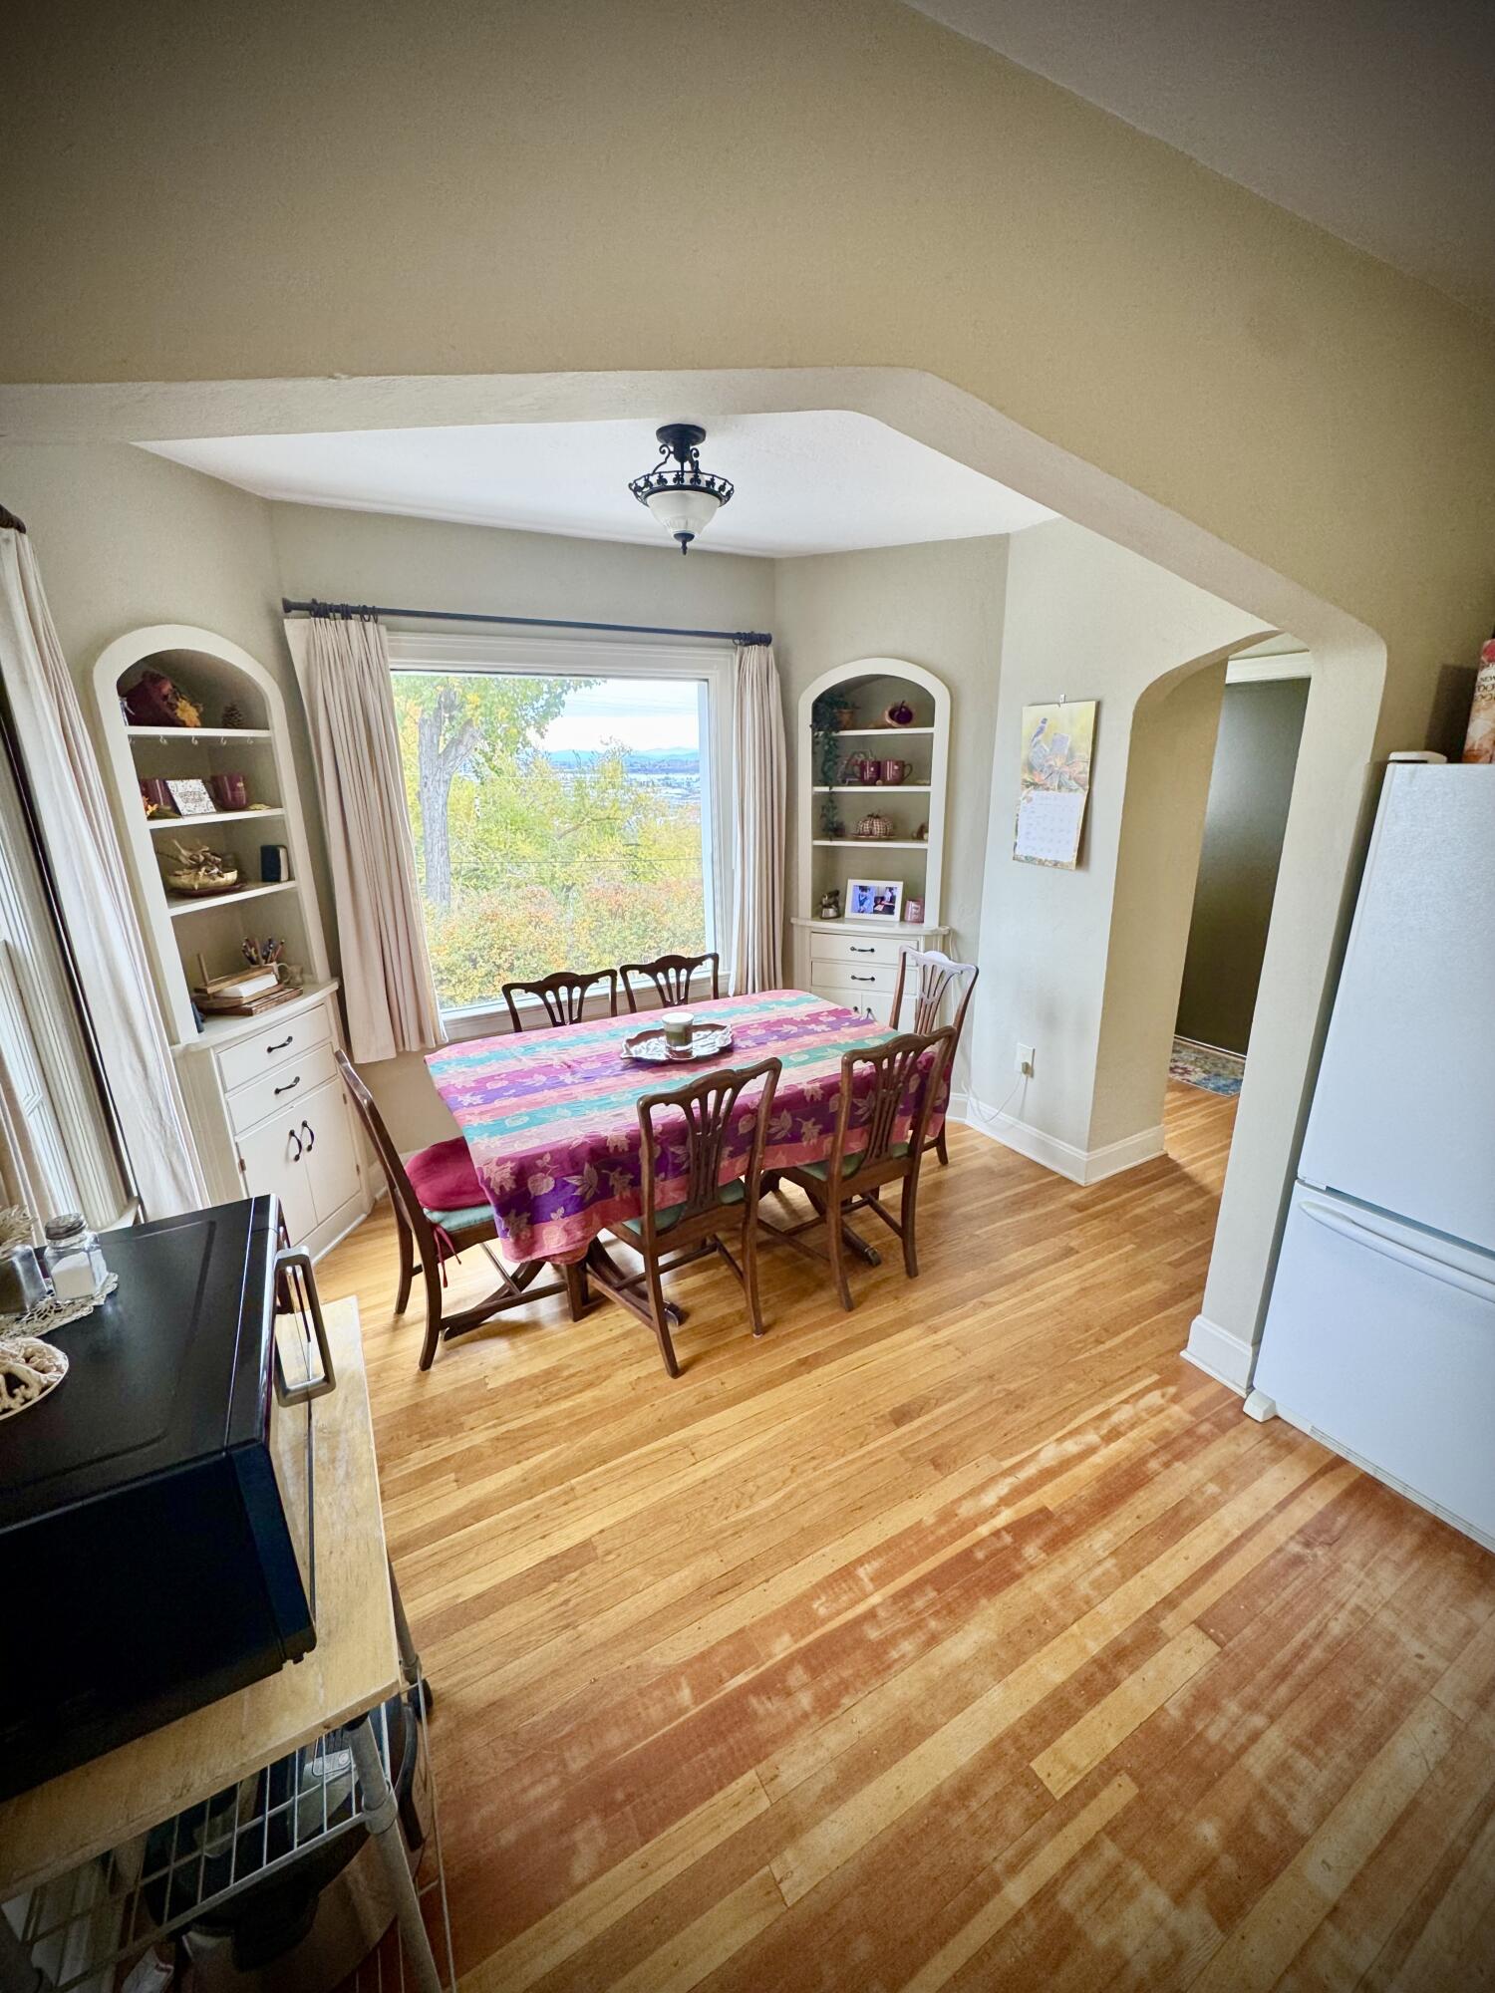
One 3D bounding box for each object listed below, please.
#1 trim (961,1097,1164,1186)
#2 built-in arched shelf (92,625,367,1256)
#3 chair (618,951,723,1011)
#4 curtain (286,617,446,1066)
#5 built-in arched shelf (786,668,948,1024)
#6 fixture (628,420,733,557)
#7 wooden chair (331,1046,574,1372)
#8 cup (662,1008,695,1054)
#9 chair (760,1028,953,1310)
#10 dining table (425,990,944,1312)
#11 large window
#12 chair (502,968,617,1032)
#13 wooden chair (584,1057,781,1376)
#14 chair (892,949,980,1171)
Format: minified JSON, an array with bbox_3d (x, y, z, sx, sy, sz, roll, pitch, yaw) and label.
[{"bbox_3d":[1.462,0.576,3.718,0.566,0.148,0.716,-10,19,-28],"label":"trim"},{"bbox_3d":[-1.730,-0.078,2.691,0.410,2.111,0.700,2,17,9],"label":"built-in arched shelf"},{"bbox_3d":[-0.184,0.335,3.302,0.475,0.910,0.520,-11,19,-29],"label":"chair"},{"bbox_3d":[-1.339,-0.515,2.884,0.375,1.540,0.130,-11,20,-28],"label":"curtain"},{"bbox_3d":[0.601,-0.529,3.873,0.730,2.010,0.360,4,18,15],"label":"built-in arched shelf"},{"bbox_3d":[-0.173,-1.353,2.180,0.286,0.278,0.286,-1,17,0],"label":"fixture"},{"bbox_3d":[-0.879,0.594,2.492,0.520,0.910,0.475,-13,20,-33],"label":"wooden chair"},{"bbox_3d":[-0.228,0.128,2.698,0.103,0.122,0.103,-1,17,0],"label":"cup"},{"bbox_3d":[0.332,0.500,2.728,0.475,0.910,0.520,-12,20,-31],"label":"chair"},{"bbox_3d":[-0.224,0.535,2.868,1.570,0.750,0.970,-10,19,-27],"label":"dining table"},{"bbox_3d":[-0.691,-0.681,3.335,1.460,1.430,0.110,-11,20,-28],"label":"large window"},{"bbox_3d":[-0.575,0.414,2.993,0.480,0.917,0.520,-11,20,-28],"label":"chair"},{"bbox_3d":[-0.208,0.582,2.430,0.476,0.917,0.520,-12,20,-31],"label":"wooden chair"},{"bbox_3d":[0.590,0.302,3.364,0.520,0.910,0.475,-12,20,-31],"label":"chair"}]

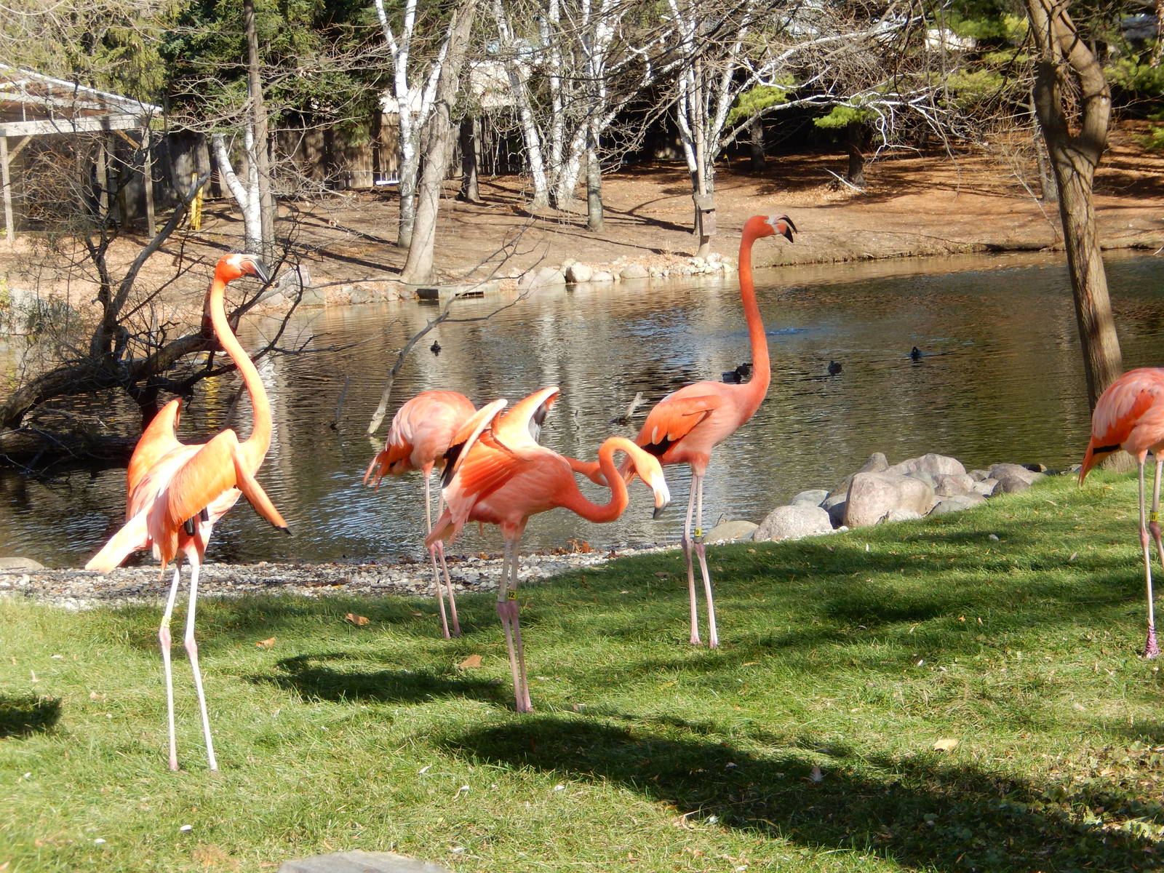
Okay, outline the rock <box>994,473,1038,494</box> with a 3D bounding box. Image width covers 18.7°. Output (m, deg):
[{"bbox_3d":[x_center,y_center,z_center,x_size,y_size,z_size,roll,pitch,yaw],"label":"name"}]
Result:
[{"bbox_3d":[2.177,0.239,17.700,0.210,0.110,0.180,-4,4,0],"label":"rock"}]

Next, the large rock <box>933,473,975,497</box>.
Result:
[{"bbox_3d":[1.685,0.225,16.000,0.200,0.125,0.170,-2,4,0],"label":"large rock"}]

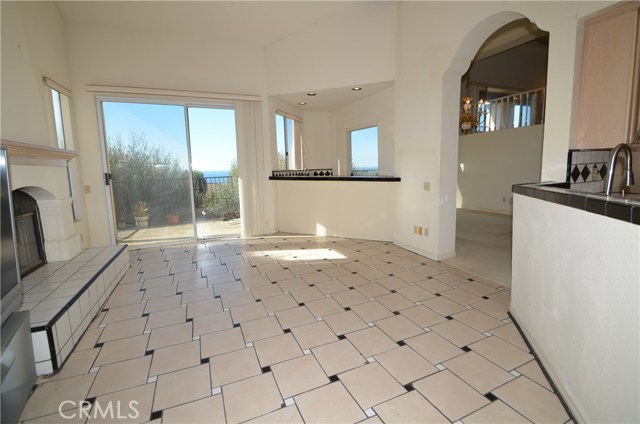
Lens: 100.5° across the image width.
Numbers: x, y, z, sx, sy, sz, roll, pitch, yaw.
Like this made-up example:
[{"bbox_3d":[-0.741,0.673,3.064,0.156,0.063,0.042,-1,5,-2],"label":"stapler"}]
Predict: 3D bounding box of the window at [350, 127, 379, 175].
[{"bbox_3d":[0.875,-1.153,5.200,0.080,0.920,0.930,-5,9,-26],"label":"window"}]

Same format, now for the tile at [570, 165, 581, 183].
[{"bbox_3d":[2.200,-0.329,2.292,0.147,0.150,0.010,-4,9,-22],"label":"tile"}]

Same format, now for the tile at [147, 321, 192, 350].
[{"bbox_3d":[-1.162,0.965,2.082,0.298,0.010,0.298,-4,9,-24],"label":"tile"}]

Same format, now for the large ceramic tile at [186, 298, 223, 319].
[{"bbox_3d":[-1.074,0.895,2.483,0.297,0.010,0.297,-4,9,-25],"label":"large ceramic tile"}]

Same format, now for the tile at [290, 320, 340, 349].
[{"bbox_3d":[-0.047,0.947,2.057,0.297,0.010,0.297,-4,9,-25],"label":"tile"}]

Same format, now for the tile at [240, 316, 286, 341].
[{"bbox_3d":[-0.478,0.952,2.172,0.298,0.010,0.298,-4,9,-24],"label":"tile"}]

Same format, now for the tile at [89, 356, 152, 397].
[{"bbox_3d":[-1.235,1.021,1.667,0.298,0.010,0.298,-4,9,-24],"label":"tile"}]

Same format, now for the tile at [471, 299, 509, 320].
[{"bbox_3d":[1.545,0.867,2.369,0.290,0.010,0.290,-5,9,-26],"label":"tile"}]

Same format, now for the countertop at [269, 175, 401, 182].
[{"bbox_3d":[0.232,-0.616,4.979,2.500,0.060,0.450,3,10,24],"label":"countertop"}]

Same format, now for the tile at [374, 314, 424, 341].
[{"bbox_3d":[0.647,0.940,2.175,0.298,0.010,0.298,-4,9,-24],"label":"tile"}]

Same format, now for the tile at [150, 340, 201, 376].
[{"bbox_3d":[-0.966,0.985,1.803,0.289,0.010,0.289,-4,9,-23],"label":"tile"}]

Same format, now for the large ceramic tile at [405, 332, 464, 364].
[{"bbox_3d":[0.799,0.953,1.878,0.289,0.010,0.289,-4,9,-23],"label":"large ceramic tile"}]

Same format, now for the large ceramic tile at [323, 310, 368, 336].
[{"bbox_3d":[0.209,0.922,2.225,0.297,0.010,0.297,-4,9,-25],"label":"large ceramic tile"}]

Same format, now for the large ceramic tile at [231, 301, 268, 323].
[{"bbox_3d":[-0.643,0.904,2.396,0.297,0.010,0.297,-4,9,-25],"label":"large ceramic tile"}]

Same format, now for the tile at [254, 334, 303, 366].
[{"bbox_3d":[-0.294,0.965,1.881,0.289,0.010,0.289,-4,9,-23],"label":"tile"}]

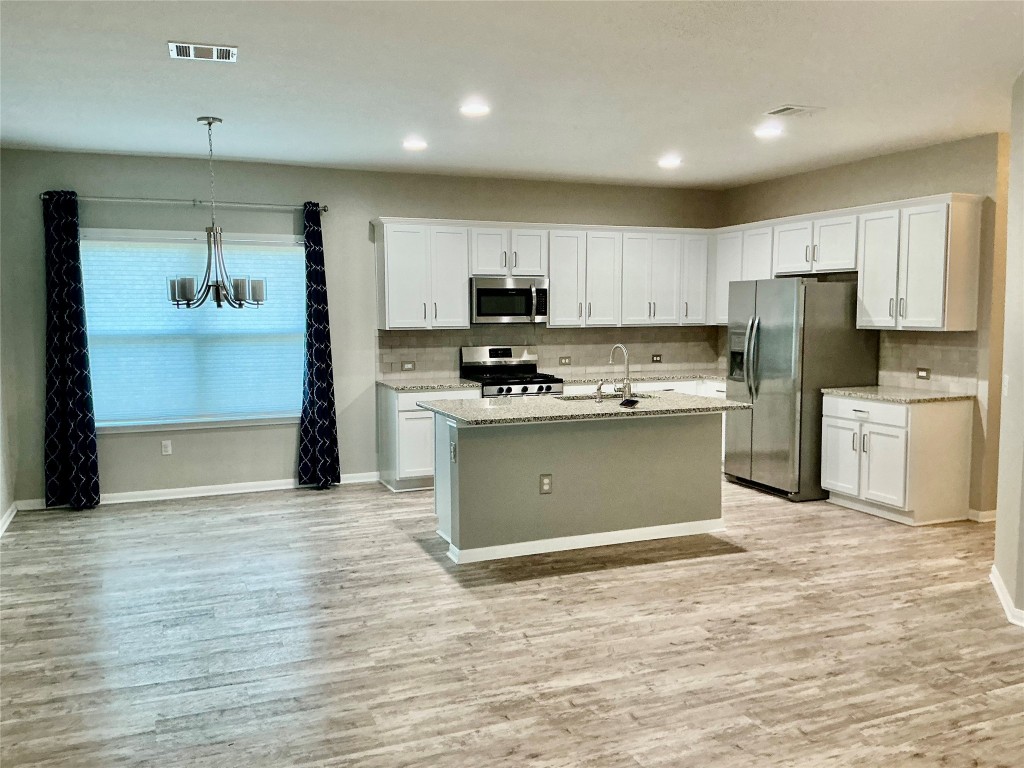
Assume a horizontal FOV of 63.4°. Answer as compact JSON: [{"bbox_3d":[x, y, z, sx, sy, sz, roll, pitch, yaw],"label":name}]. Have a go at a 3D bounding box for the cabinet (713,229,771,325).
[{"bbox_3d":[2.347,-1.014,8.038,0.335,0.903,0.915,-2,5,-22],"label":"cabinet"}]

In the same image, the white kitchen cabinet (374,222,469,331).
[{"bbox_3d":[-0.774,-0.945,7.290,0.755,0.917,0.325,-2,5,-22],"label":"white kitchen cabinet"}]

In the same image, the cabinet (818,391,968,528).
[{"bbox_3d":[2.877,0.536,6.265,0.630,0.860,0.836,-2,5,-22],"label":"cabinet"}]

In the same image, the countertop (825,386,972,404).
[{"bbox_3d":[2.875,0.091,6.221,0.635,0.035,0.866,-2,5,-22],"label":"countertop"}]

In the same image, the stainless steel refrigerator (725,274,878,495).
[{"bbox_3d":[2.457,0.011,7.157,0.845,1.785,0.903,-2,5,-22],"label":"stainless steel refrigerator"}]

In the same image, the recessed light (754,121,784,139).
[{"bbox_3d":[1.761,-1.733,5.663,0.180,0.030,0.180,-2,5,-22],"label":"recessed light"}]

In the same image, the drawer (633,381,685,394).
[{"bbox_3d":[1.388,0.030,8.170,0.645,0.150,0.500,-2,5,-22],"label":"drawer"}]

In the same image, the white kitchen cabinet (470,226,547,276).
[{"bbox_3d":[-0.081,-1.202,7.699,0.762,0.439,0.335,-2,5,-22],"label":"white kitchen cabinet"}]

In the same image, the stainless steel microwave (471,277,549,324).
[{"bbox_3d":[-0.066,-0.775,7.699,0.755,0.408,0.415,-2,5,-22],"label":"stainless steel microwave"}]

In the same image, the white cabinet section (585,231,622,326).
[{"bbox_3d":[0.815,-1.011,8.052,0.383,0.903,0.335,-3,6,-22],"label":"white cabinet section"}]

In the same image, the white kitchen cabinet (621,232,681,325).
[{"bbox_3d":[1.324,-1.030,8.282,0.678,0.903,0.335,-2,5,-22],"label":"white kitchen cabinet"}]

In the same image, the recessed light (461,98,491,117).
[{"bbox_3d":[-0.225,-1.663,5.048,0.180,0.020,0.180,-2,5,-22],"label":"recessed light"}]

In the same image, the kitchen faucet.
[{"bbox_3d":[0.771,-0.085,5.939,0.100,0.390,0.230,-2,5,-22],"label":"kitchen faucet"}]

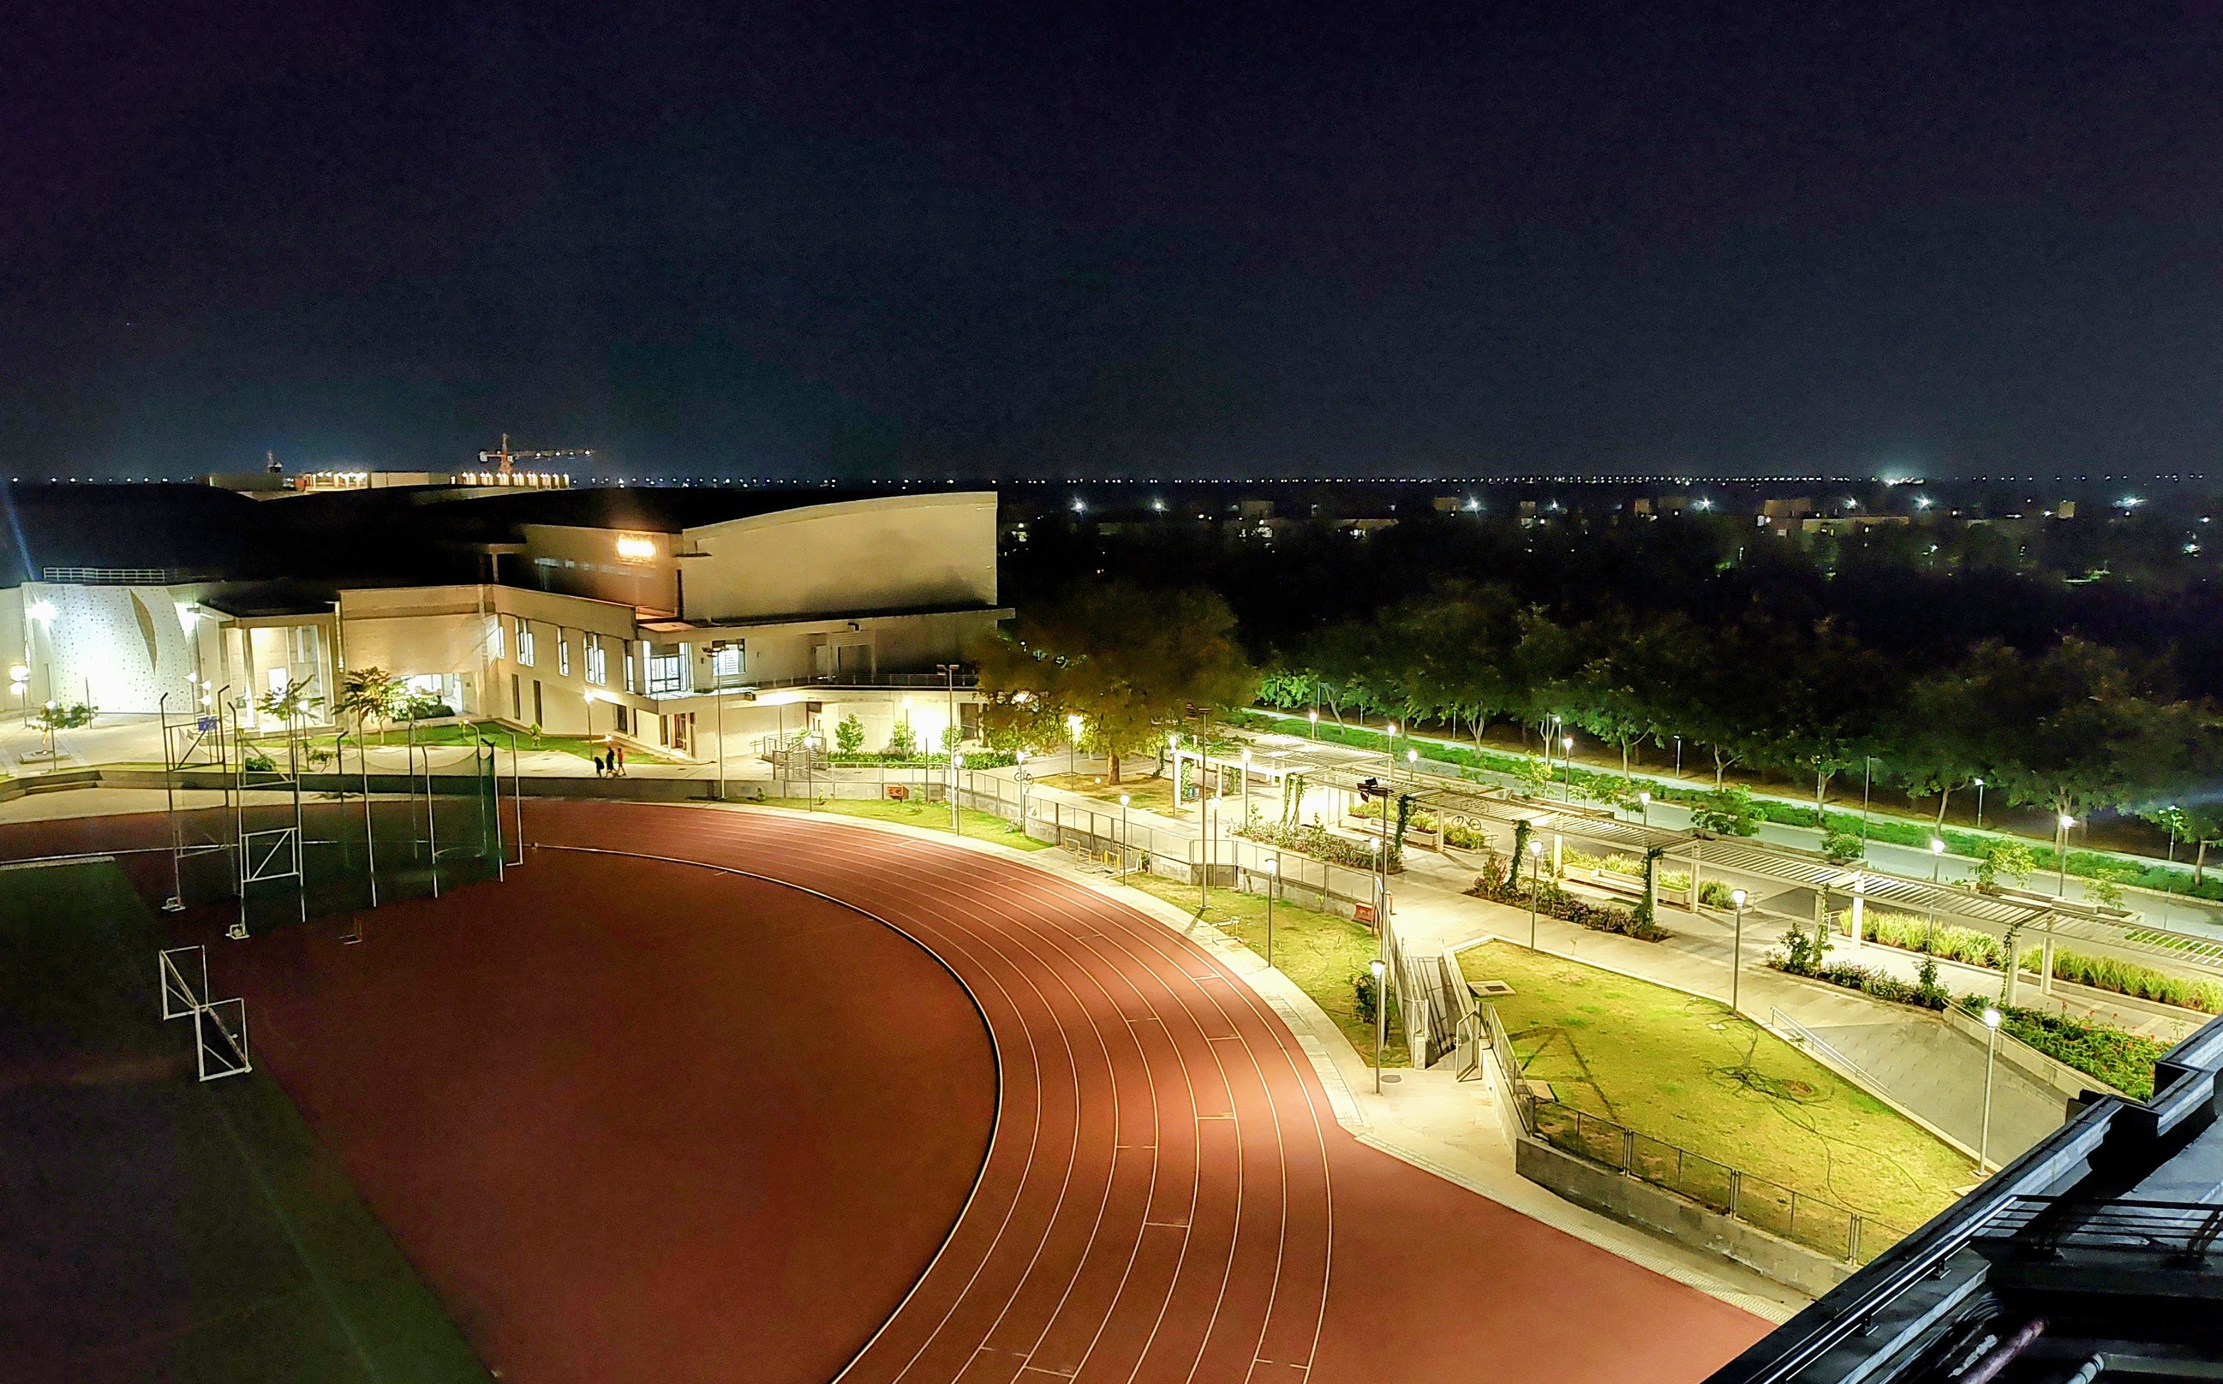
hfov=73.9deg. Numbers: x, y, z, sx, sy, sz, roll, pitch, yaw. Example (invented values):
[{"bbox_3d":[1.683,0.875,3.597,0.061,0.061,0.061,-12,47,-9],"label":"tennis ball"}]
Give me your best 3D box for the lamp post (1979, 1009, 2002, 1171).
[{"bbox_3d":[23.162,10.565,38.958,0.550,4.480,0.550,4,9,30],"label":"lamp post"}]

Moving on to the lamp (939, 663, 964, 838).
[{"bbox_3d":[-9.015,3.186,83.678,1.200,9.350,0.800,6,10,38],"label":"lamp"}]

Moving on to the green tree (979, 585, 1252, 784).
[{"bbox_3d":[0.405,-0.431,90.863,16.600,12.200,15.500,0,8,0],"label":"green tree"}]

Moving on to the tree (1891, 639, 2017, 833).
[{"bbox_3d":[44.296,2.709,77.745,7.600,9.900,7.400,4,9,30],"label":"tree"}]

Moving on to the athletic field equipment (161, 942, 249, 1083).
[{"bbox_3d":[-32.150,11.230,52.290,1.420,2.500,7.500,-7,11,-40],"label":"athletic field equipment"}]

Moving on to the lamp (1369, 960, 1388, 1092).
[{"bbox_3d":[8.613,10.740,47.461,0.550,4.460,0.550,0,8,0],"label":"lamp"}]

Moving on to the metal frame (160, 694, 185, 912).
[{"bbox_3d":[-43.624,5.178,68.481,0.600,10.000,0.750,4,9,30],"label":"metal frame"}]

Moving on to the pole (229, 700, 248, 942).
[{"bbox_3d":[-38.010,5.668,64.156,0.600,10.200,0.750,5,10,35],"label":"pole"}]

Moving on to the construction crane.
[{"bbox_3d":[-179.596,-62.941,462.305,56.000,34.900,3.000,6,10,39],"label":"construction crane"}]

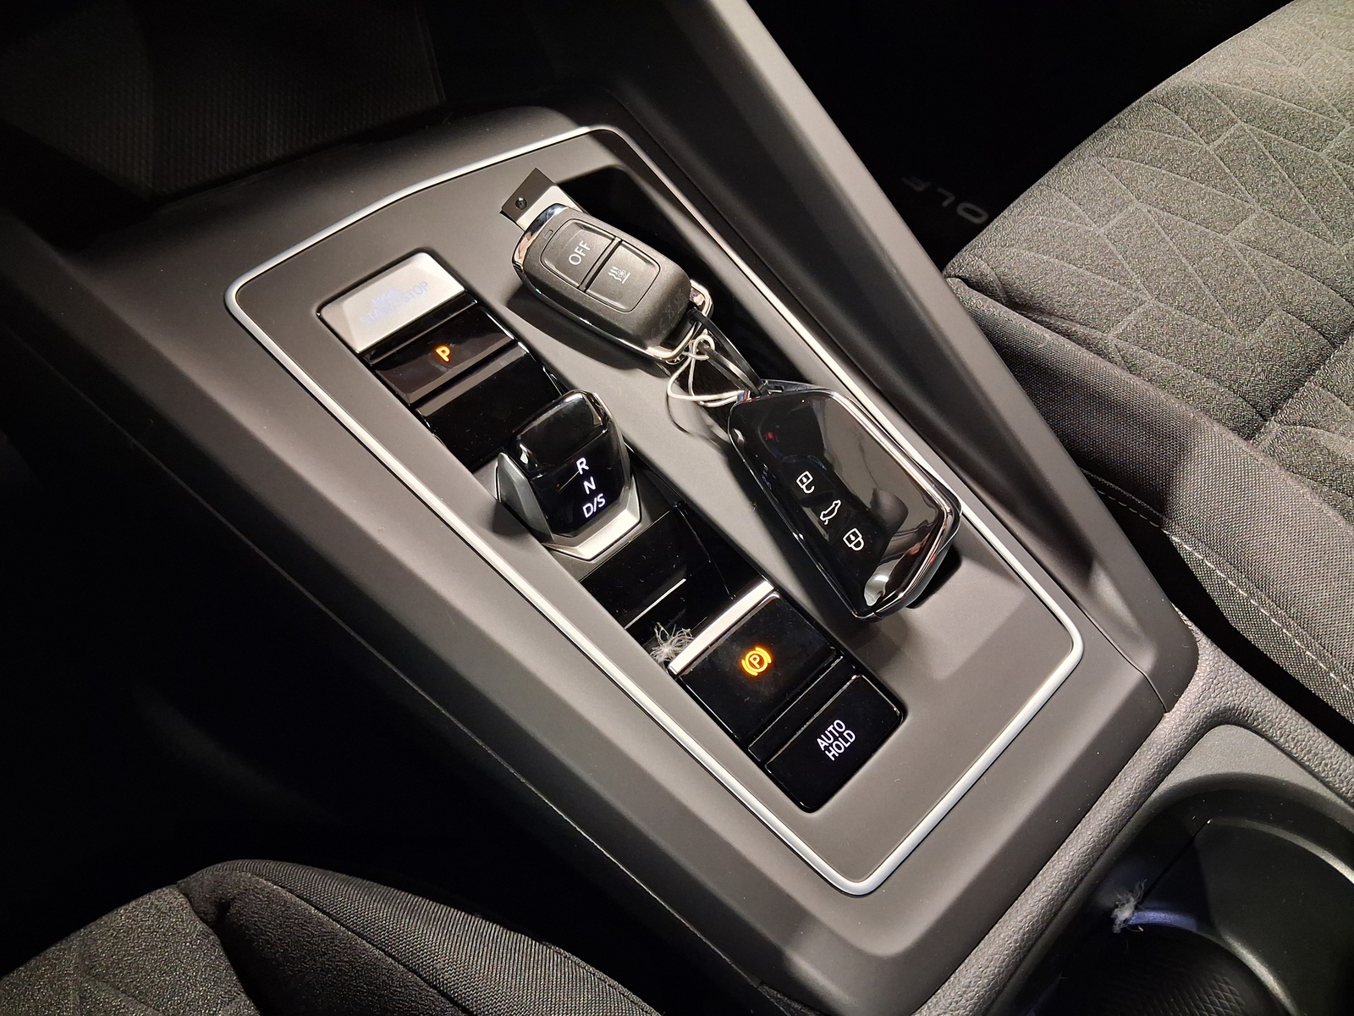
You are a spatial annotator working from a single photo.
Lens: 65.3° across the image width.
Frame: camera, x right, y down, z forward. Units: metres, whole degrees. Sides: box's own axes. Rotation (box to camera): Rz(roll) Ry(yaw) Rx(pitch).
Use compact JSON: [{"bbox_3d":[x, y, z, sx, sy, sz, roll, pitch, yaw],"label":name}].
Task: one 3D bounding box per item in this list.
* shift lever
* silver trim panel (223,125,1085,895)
[{"bbox_3d":[-0.029,-0.010,0.309,0.038,0.034,0.037,-38,71,-26],"label":"shift lever"},{"bbox_3d":[0.000,-0.022,0.331,0.157,0.018,0.264,-38,71,-26],"label":"silver trim panel"}]

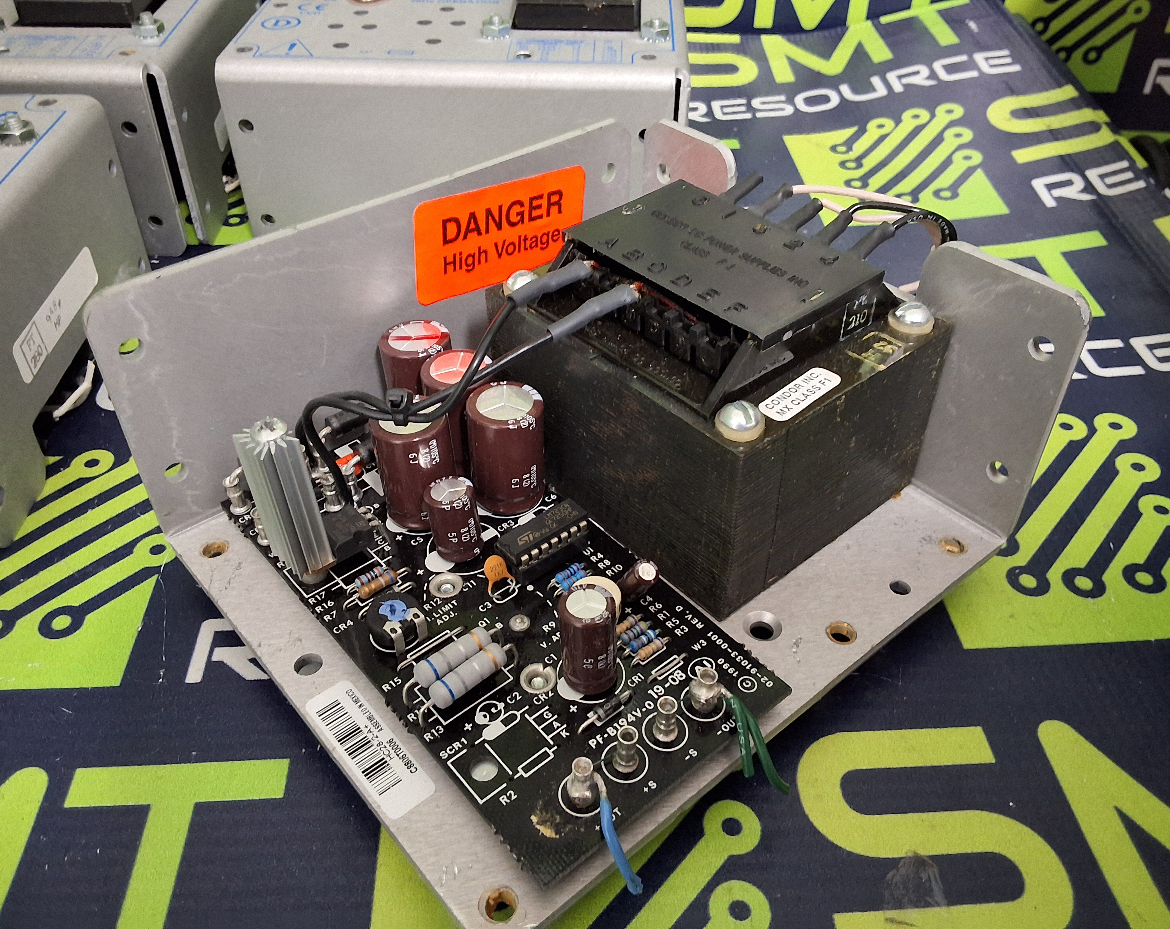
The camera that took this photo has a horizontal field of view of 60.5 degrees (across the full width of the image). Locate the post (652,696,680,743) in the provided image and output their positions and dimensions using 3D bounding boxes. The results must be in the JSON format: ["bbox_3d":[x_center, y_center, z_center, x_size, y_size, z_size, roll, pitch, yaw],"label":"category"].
[{"bbox_3d":[0.015,0.045,0.177,0.005,0.008,0.005,0,40,0],"label":"post"}]

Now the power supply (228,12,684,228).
[{"bbox_3d":[-0.038,-0.137,0.364,0.143,0.065,0.124,1,43,1],"label":"power supply"}]

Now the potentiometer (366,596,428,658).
[{"bbox_3d":[-0.036,0.030,0.190,0.010,0.006,0.011,0,40,0],"label":"potentiometer"}]

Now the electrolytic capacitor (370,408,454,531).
[{"bbox_3d":[-0.035,0.000,0.210,0.016,0.025,0.016,0,40,0],"label":"electrolytic capacitor"}]

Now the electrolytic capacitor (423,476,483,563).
[{"bbox_3d":[-0.026,0.011,0.203,0.010,0.016,0.010,-3,41,3],"label":"electrolytic capacitor"}]

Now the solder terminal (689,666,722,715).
[{"bbox_3d":[0.022,0.041,0.182,0.006,0.008,0.005,-29,48,-30],"label":"solder terminal"}]

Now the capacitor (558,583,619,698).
[{"bbox_3d":[0.001,0.031,0.177,0.010,0.020,0.010,-2,42,2],"label":"capacitor"}]

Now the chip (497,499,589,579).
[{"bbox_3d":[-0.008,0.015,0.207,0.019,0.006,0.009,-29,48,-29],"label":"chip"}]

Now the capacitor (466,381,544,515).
[{"bbox_3d":[-0.017,-0.004,0.215,0.016,0.025,0.016,1,41,-1],"label":"capacitor"}]

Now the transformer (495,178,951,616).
[{"bbox_3d":[0.028,-0.022,0.222,0.065,0.057,0.075,-29,48,-30],"label":"transformer"}]

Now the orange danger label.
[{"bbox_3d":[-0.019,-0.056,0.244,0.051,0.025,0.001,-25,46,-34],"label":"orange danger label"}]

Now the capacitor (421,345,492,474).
[{"bbox_3d":[-0.028,-0.012,0.231,0.016,0.025,0.016,0,40,0],"label":"capacitor"}]

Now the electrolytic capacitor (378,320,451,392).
[{"bbox_3d":[-0.039,-0.020,0.240,0.016,0.025,0.016,0,40,0],"label":"electrolytic capacitor"}]

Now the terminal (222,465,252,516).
[{"bbox_3d":[-0.075,0.007,0.215,0.005,0.009,0.005,-29,48,-29],"label":"terminal"}]

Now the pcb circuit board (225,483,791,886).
[{"bbox_3d":[-0.021,0.026,0.207,0.059,0.002,0.117,-29,48,-30],"label":"pcb circuit board"}]

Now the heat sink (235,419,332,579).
[{"bbox_3d":[-0.056,0.008,0.192,0.012,0.036,0.012,-31,49,-27],"label":"heat sink"}]

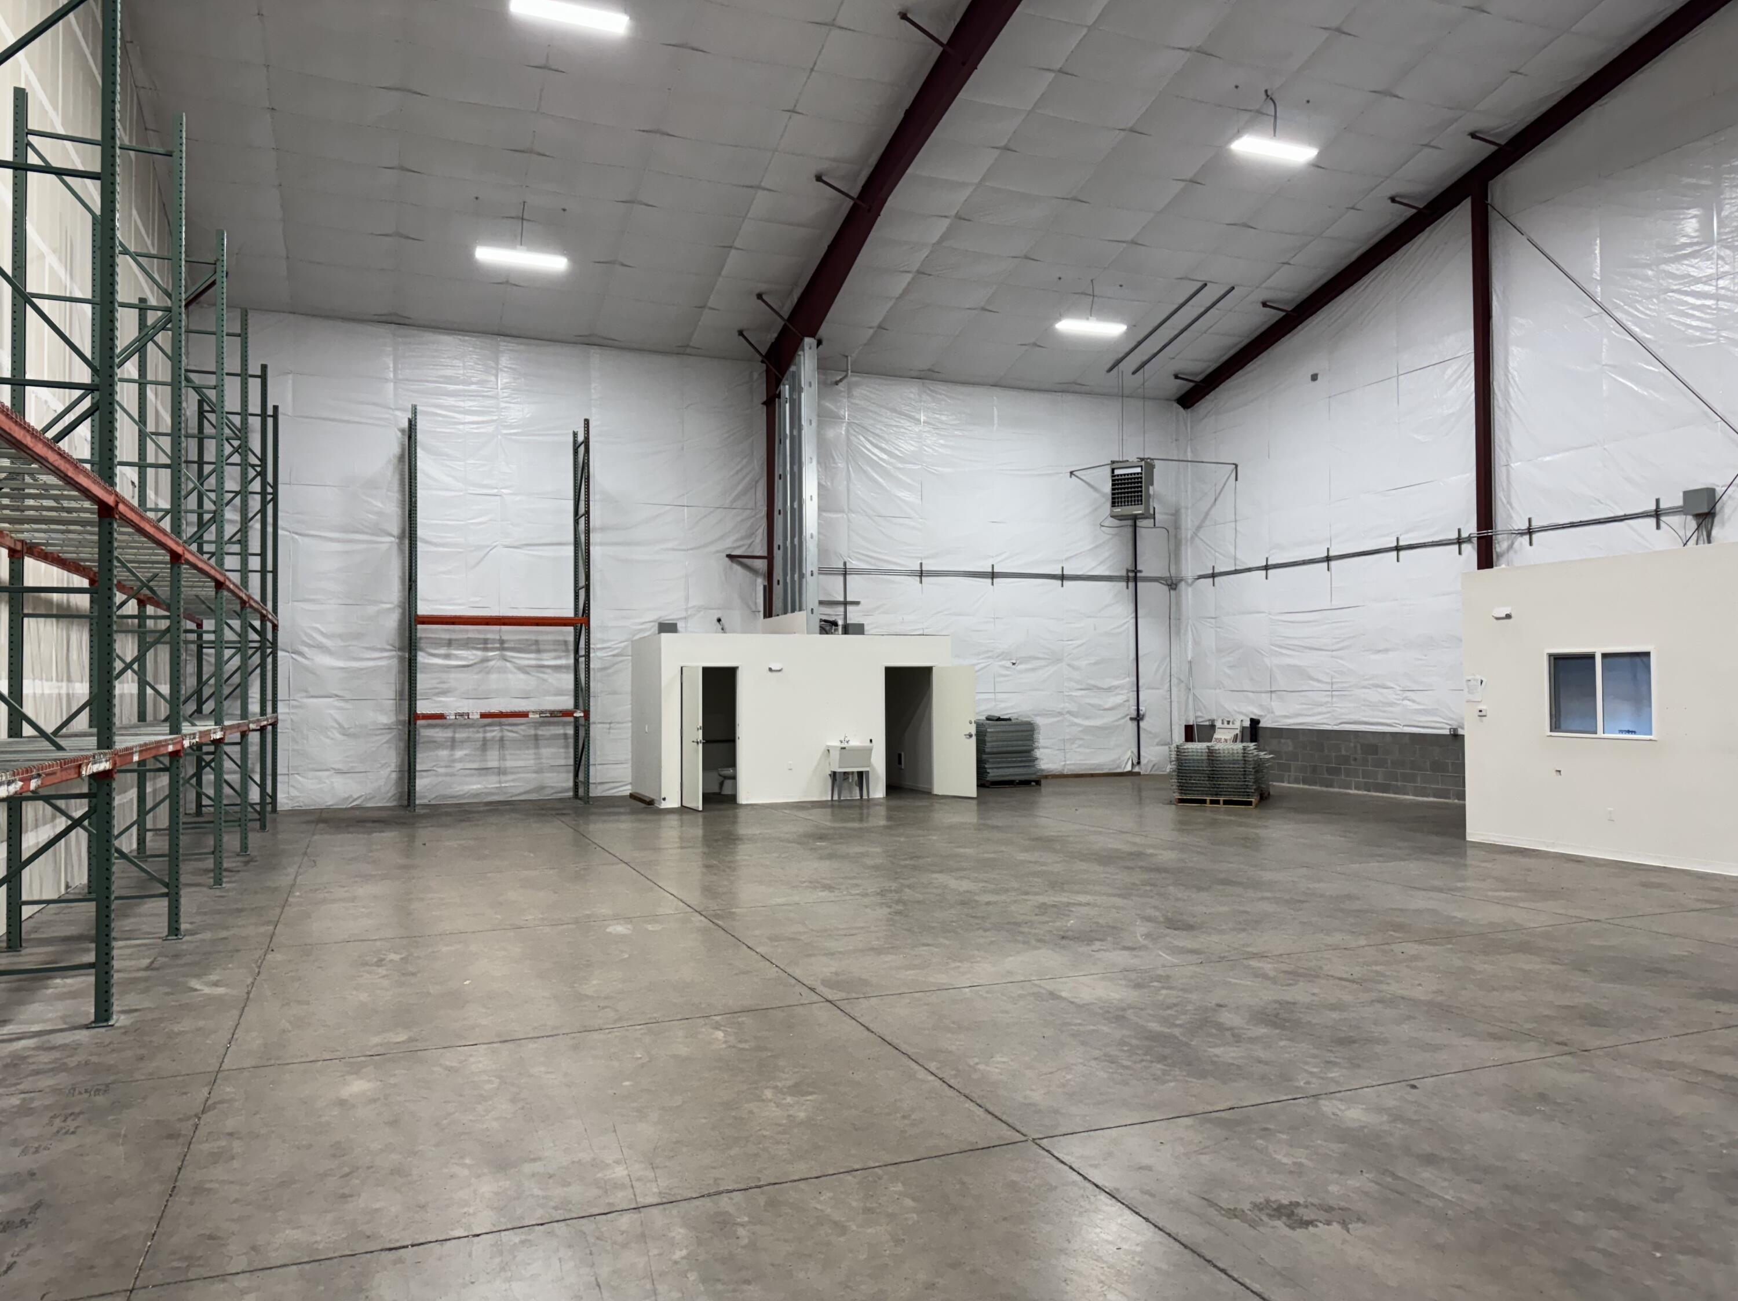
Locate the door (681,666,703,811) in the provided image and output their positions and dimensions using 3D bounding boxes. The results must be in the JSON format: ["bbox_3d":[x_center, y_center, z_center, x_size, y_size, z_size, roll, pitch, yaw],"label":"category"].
[{"bbox_3d":[-2.618,1.284,17.900,0.050,2.120,0.905,1,-2,-24],"label":"door"}]

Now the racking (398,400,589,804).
[{"bbox_3d":[-5.764,-0.616,18.848,2.594,6.032,1.067,0,-2,-22],"label":"racking"}]

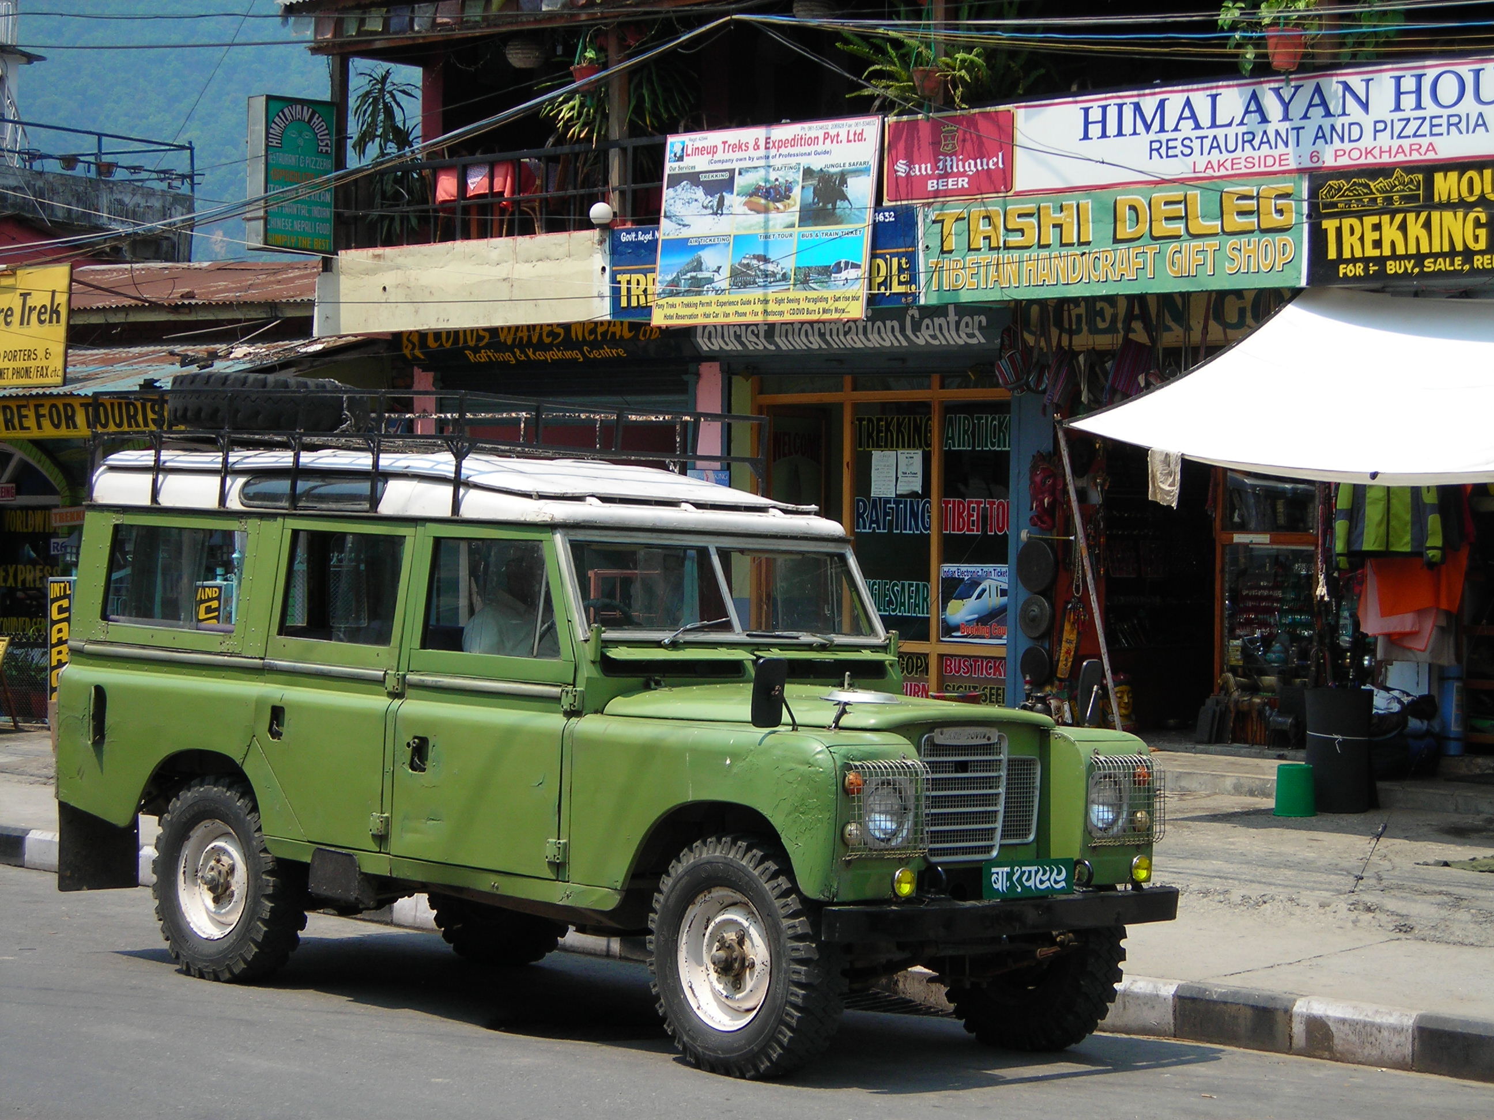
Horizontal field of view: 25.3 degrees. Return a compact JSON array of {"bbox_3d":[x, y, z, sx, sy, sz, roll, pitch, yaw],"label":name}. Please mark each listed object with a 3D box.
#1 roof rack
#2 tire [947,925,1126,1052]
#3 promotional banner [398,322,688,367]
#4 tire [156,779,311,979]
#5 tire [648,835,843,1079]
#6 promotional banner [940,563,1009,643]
[{"bbox_3d":[-1.241,-0.377,12.658,1.500,0.440,2.300,3,-1,-43],"label":"roof rack"},{"bbox_3d":[0.947,1.289,11.223,0.200,0.755,0.755,3,-1,-40],"label":"tire"},{"bbox_3d":[-1.491,-1.602,24.075,0.050,0.321,3.321,0,1,-44],"label":"promotional banner"},{"bbox_3d":[-1.912,1.184,12.325,0.200,0.755,0.755,3,-1,-43],"label":"tire"},{"bbox_3d":[-0.010,1.240,10.315,0.200,0.755,0.755,3,-1,-40],"label":"tire"},{"bbox_3d":[1.481,0.285,21.390,0.030,0.503,0.627,0,1,-44],"label":"promotional banner"}]

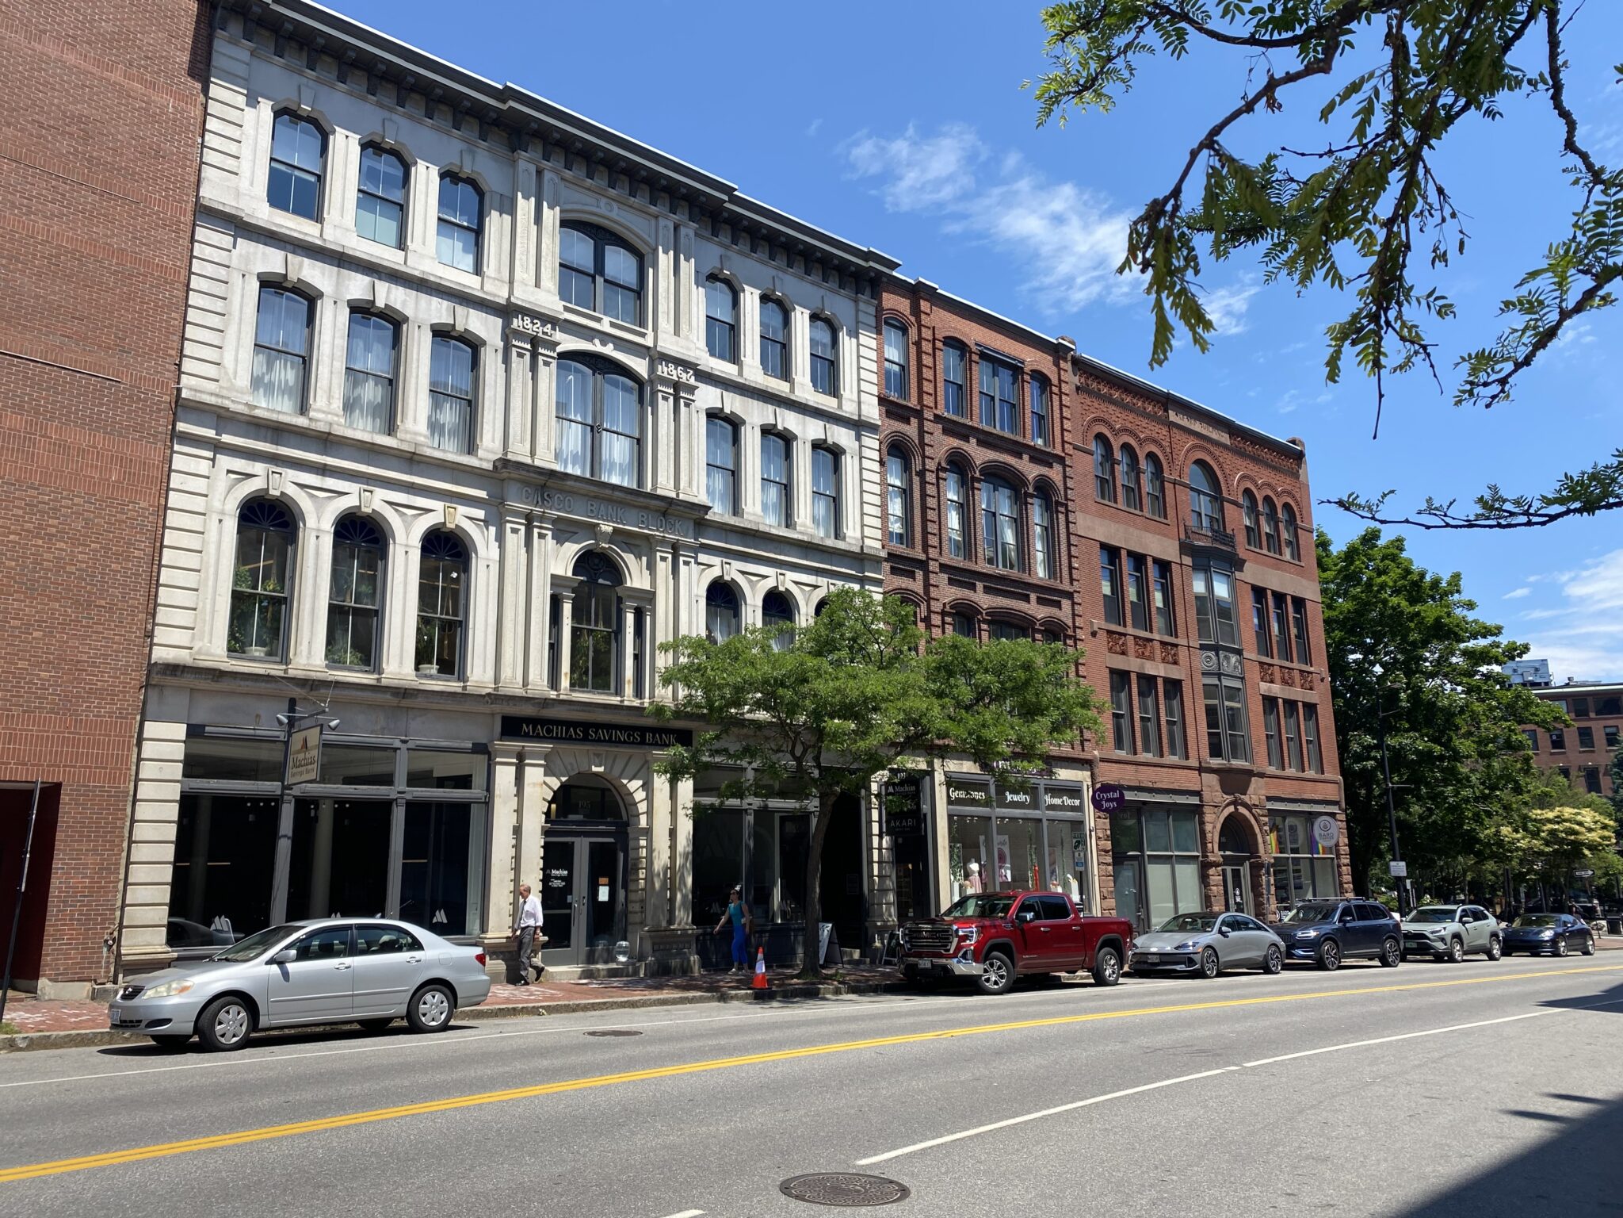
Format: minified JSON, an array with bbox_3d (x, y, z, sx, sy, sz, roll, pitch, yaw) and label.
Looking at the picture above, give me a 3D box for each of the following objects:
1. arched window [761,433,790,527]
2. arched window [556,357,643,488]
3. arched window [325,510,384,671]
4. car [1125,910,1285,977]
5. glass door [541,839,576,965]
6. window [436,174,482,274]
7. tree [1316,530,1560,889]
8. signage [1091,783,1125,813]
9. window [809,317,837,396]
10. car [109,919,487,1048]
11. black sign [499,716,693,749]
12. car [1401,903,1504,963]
[{"bbox_3d":[-0.933,-3.171,29.427,1.000,2.340,0.250,10,-17,-40],"label":"arched window"},{"bbox_3d":[-4.596,-4.038,26.305,2.200,2.960,0.200,10,-17,-40],"label":"arched window"},{"bbox_3d":[-8.203,-0.323,21.859,1.070,2.880,0.200,10,-17,-40],"label":"arched window"},{"bbox_3d":[9.824,8.233,30.038,4.850,1.490,1.900,11,-18,-39],"label":"car"},{"bbox_3d":[-4.904,5.683,23.697,0.950,2.430,0.080,10,-17,-40],"label":"glass door"},{"bbox_3d":[-7.221,-7.809,24.879,1.000,2.000,0.250,10,-17,-40],"label":"window"},{"bbox_3d":[24.505,4.137,50.639,12.500,18.450,12.500,10,-17,-40],"label":"tree"},{"bbox_3d":[8.350,5.263,34.171,0.080,0.860,1.120,10,-17,-40],"label":"signage"},{"bbox_3d":[0.247,-6.434,31.272,1.030,2.220,0.200,10,-17,-40],"label":"window"},{"bbox_3d":[-6.346,4.701,15.589,1.720,1.470,4.530,-13,-19,42],"label":"car"},{"bbox_3d":[-4.163,2.499,24.346,4.420,0.450,0.100,10,-17,-40],"label":"black sign"},{"bbox_3d":[19.732,10.070,37.949,4.600,1.690,1.880,11,-17,-38],"label":"car"}]

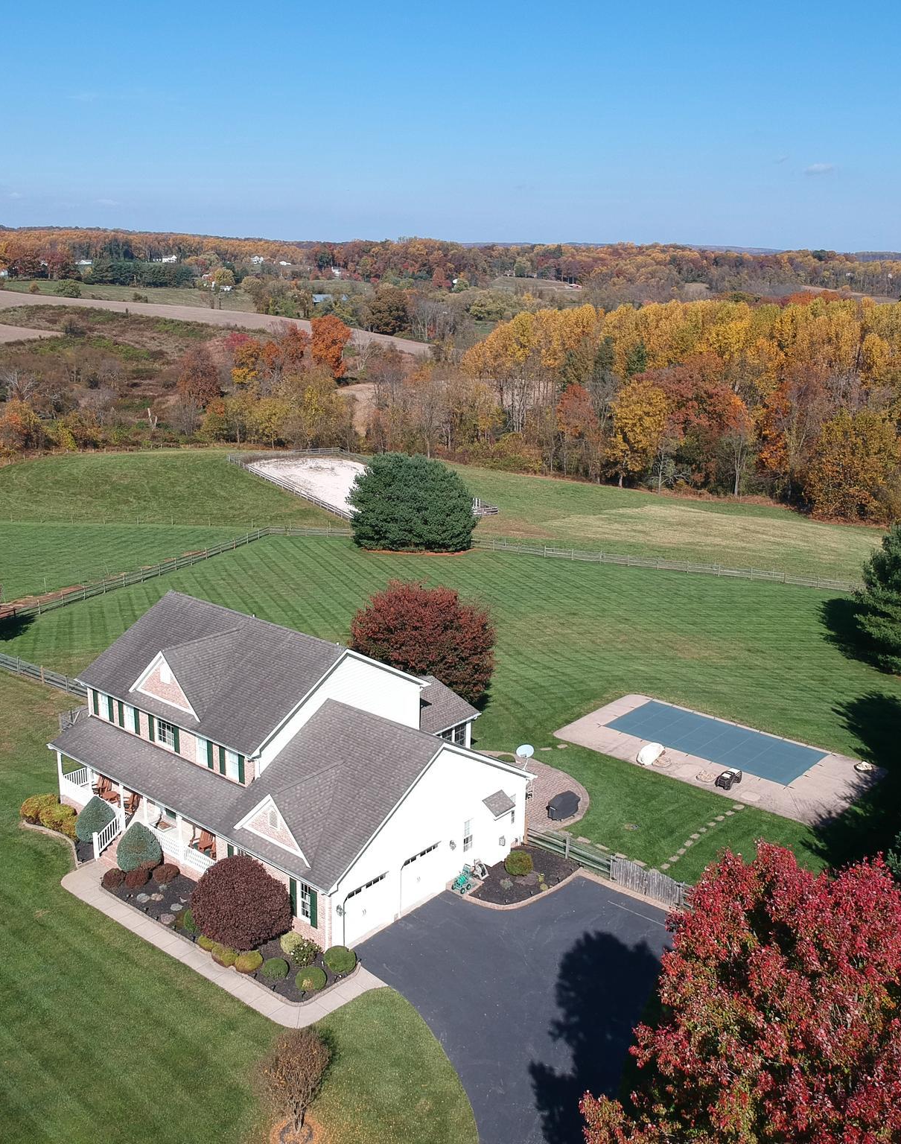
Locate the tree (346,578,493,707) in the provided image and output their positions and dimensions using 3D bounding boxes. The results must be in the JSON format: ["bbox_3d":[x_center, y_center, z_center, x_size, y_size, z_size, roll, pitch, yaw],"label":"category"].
[{"bbox_3d":[-1.642,4.396,67.412,8.998,7.997,8.998,1,15,0],"label":"tree"}]

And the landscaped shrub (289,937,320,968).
[{"bbox_3d":[-5.503,14.329,41.523,1.168,1.001,1.168,1,15,0],"label":"landscaped shrub"}]

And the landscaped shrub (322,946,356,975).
[{"bbox_3d":[-4.128,14.469,41.029,1.198,1.056,1.198,1,15,0],"label":"landscaped shrub"}]

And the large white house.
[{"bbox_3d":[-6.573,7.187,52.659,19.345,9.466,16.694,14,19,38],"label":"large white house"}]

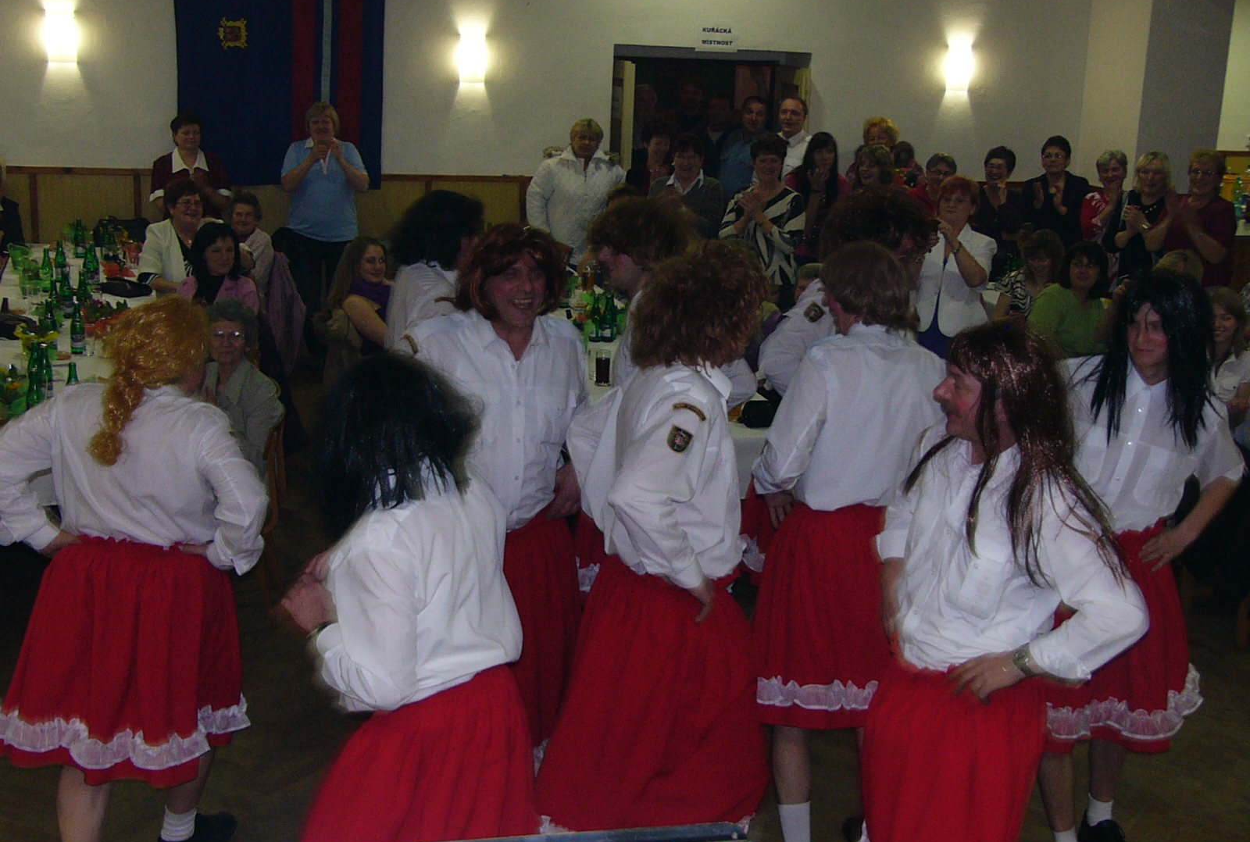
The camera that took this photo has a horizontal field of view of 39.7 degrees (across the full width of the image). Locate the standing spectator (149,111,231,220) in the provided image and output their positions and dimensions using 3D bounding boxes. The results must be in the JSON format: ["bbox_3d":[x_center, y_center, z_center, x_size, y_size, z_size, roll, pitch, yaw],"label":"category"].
[{"bbox_3d":[-2.537,-1.024,10.204,0.520,1.563,0.360,-4,16,-20],"label":"standing spectator"}]

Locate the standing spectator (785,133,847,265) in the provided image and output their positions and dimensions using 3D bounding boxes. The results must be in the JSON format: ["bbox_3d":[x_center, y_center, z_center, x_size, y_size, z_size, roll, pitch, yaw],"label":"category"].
[{"bbox_3d":[1.187,-0.990,10.902,0.450,1.635,0.340,5,15,12],"label":"standing spectator"}]

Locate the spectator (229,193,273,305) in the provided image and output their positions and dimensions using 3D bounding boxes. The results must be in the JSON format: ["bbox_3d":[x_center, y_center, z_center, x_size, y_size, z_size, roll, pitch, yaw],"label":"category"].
[{"bbox_3d":[-2.251,-0.647,9.800,0.720,1.258,0.480,-10,18,-41],"label":"spectator"}]

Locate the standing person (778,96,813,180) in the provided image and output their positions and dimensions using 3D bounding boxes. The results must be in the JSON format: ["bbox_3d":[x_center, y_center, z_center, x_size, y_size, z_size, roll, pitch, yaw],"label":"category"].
[{"bbox_3d":[1.043,-1.274,11.675,0.500,1.790,0.320,10,17,29],"label":"standing person"}]

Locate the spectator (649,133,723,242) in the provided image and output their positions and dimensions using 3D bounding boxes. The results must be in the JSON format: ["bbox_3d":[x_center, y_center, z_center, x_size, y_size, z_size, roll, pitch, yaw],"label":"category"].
[{"bbox_3d":[0.315,-0.792,9.606,0.480,1.580,0.340,2,15,1],"label":"spectator"}]

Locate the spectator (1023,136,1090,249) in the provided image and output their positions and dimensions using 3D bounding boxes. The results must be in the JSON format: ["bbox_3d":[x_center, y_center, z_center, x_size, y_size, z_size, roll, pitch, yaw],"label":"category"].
[{"bbox_3d":[2.859,-1.115,11.845,0.500,1.638,0.380,5,14,10],"label":"spectator"}]

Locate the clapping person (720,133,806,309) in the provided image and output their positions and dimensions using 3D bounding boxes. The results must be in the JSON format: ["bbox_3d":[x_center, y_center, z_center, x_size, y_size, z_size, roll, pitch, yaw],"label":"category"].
[{"bbox_3d":[0.813,-0.862,10.292,0.480,1.665,0.400,5,15,10],"label":"clapping person"}]

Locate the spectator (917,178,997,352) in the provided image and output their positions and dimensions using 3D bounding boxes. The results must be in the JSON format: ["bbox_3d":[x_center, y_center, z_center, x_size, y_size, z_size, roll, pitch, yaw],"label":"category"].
[{"bbox_3d":[1.652,-0.431,8.820,0.460,1.620,0.400,12,17,33],"label":"spectator"}]

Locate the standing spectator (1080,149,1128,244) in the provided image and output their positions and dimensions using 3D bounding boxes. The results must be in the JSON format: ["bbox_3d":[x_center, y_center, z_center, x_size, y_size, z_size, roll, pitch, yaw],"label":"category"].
[{"bbox_3d":[3.061,-0.948,11.243,0.480,1.613,0.380,7,14,18],"label":"standing spectator"}]

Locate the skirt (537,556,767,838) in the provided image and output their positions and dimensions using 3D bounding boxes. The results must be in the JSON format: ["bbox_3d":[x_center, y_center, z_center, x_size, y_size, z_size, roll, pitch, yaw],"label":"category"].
[{"bbox_3d":[0.065,0.658,4.020,0.520,0.640,0.470,-4,16,-21],"label":"skirt"}]

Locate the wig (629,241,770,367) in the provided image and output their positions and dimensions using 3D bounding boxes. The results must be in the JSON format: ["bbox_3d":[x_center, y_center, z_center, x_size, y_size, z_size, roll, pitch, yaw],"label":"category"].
[{"bbox_3d":[0.165,-0.257,3.880,0.280,0.260,0.275,-11,20,-39],"label":"wig"}]

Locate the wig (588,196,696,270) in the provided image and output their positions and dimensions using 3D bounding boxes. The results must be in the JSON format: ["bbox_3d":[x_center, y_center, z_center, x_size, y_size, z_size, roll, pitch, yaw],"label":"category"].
[{"bbox_3d":[0.060,-0.587,5.500,0.330,0.250,0.280,-7,12,12],"label":"wig"}]

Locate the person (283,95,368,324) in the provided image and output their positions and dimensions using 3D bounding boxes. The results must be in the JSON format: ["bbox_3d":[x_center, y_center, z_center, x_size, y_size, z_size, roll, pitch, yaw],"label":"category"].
[{"bbox_3d":[-1.737,-1.024,10.115,0.530,1.652,0.380,-2,15,-12],"label":"person"}]

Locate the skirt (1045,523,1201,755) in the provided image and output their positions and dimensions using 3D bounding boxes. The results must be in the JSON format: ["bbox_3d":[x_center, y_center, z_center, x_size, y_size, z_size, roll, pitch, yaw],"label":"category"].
[{"bbox_3d":[1.323,0.594,4.720,0.520,0.570,0.420,4,14,8],"label":"skirt"}]

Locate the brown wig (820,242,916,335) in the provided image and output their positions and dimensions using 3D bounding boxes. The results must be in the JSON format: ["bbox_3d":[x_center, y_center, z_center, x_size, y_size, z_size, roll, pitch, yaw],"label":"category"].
[{"bbox_3d":[0.637,-0.355,4.550,0.250,0.240,0.220,-1,7,43],"label":"brown wig"}]

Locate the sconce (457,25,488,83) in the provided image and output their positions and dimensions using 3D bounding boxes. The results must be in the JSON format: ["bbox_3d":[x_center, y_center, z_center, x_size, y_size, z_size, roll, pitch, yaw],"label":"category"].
[{"bbox_3d":[-1.038,-2.487,11.850,0.190,0.350,0.120,-1,14,-13],"label":"sconce"}]

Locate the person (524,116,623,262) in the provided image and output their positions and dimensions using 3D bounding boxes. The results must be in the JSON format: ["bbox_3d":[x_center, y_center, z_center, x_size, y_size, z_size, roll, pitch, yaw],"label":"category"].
[{"bbox_3d":[-0.316,-1.079,10.994,0.600,1.660,0.380,2,14,-2],"label":"person"}]

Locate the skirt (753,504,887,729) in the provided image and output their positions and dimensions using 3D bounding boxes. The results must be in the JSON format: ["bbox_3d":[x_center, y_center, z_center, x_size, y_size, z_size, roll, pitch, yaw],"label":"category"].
[{"bbox_3d":[0.553,0.512,4.600,0.460,0.590,0.390,1,15,-3],"label":"skirt"}]

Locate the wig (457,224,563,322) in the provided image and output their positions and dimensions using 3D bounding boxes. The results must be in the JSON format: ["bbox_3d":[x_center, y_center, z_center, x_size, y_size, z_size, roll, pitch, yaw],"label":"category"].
[{"bbox_3d":[-0.292,-0.374,4.380,0.265,0.240,0.250,-3,16,-17],"label":"wig"}]

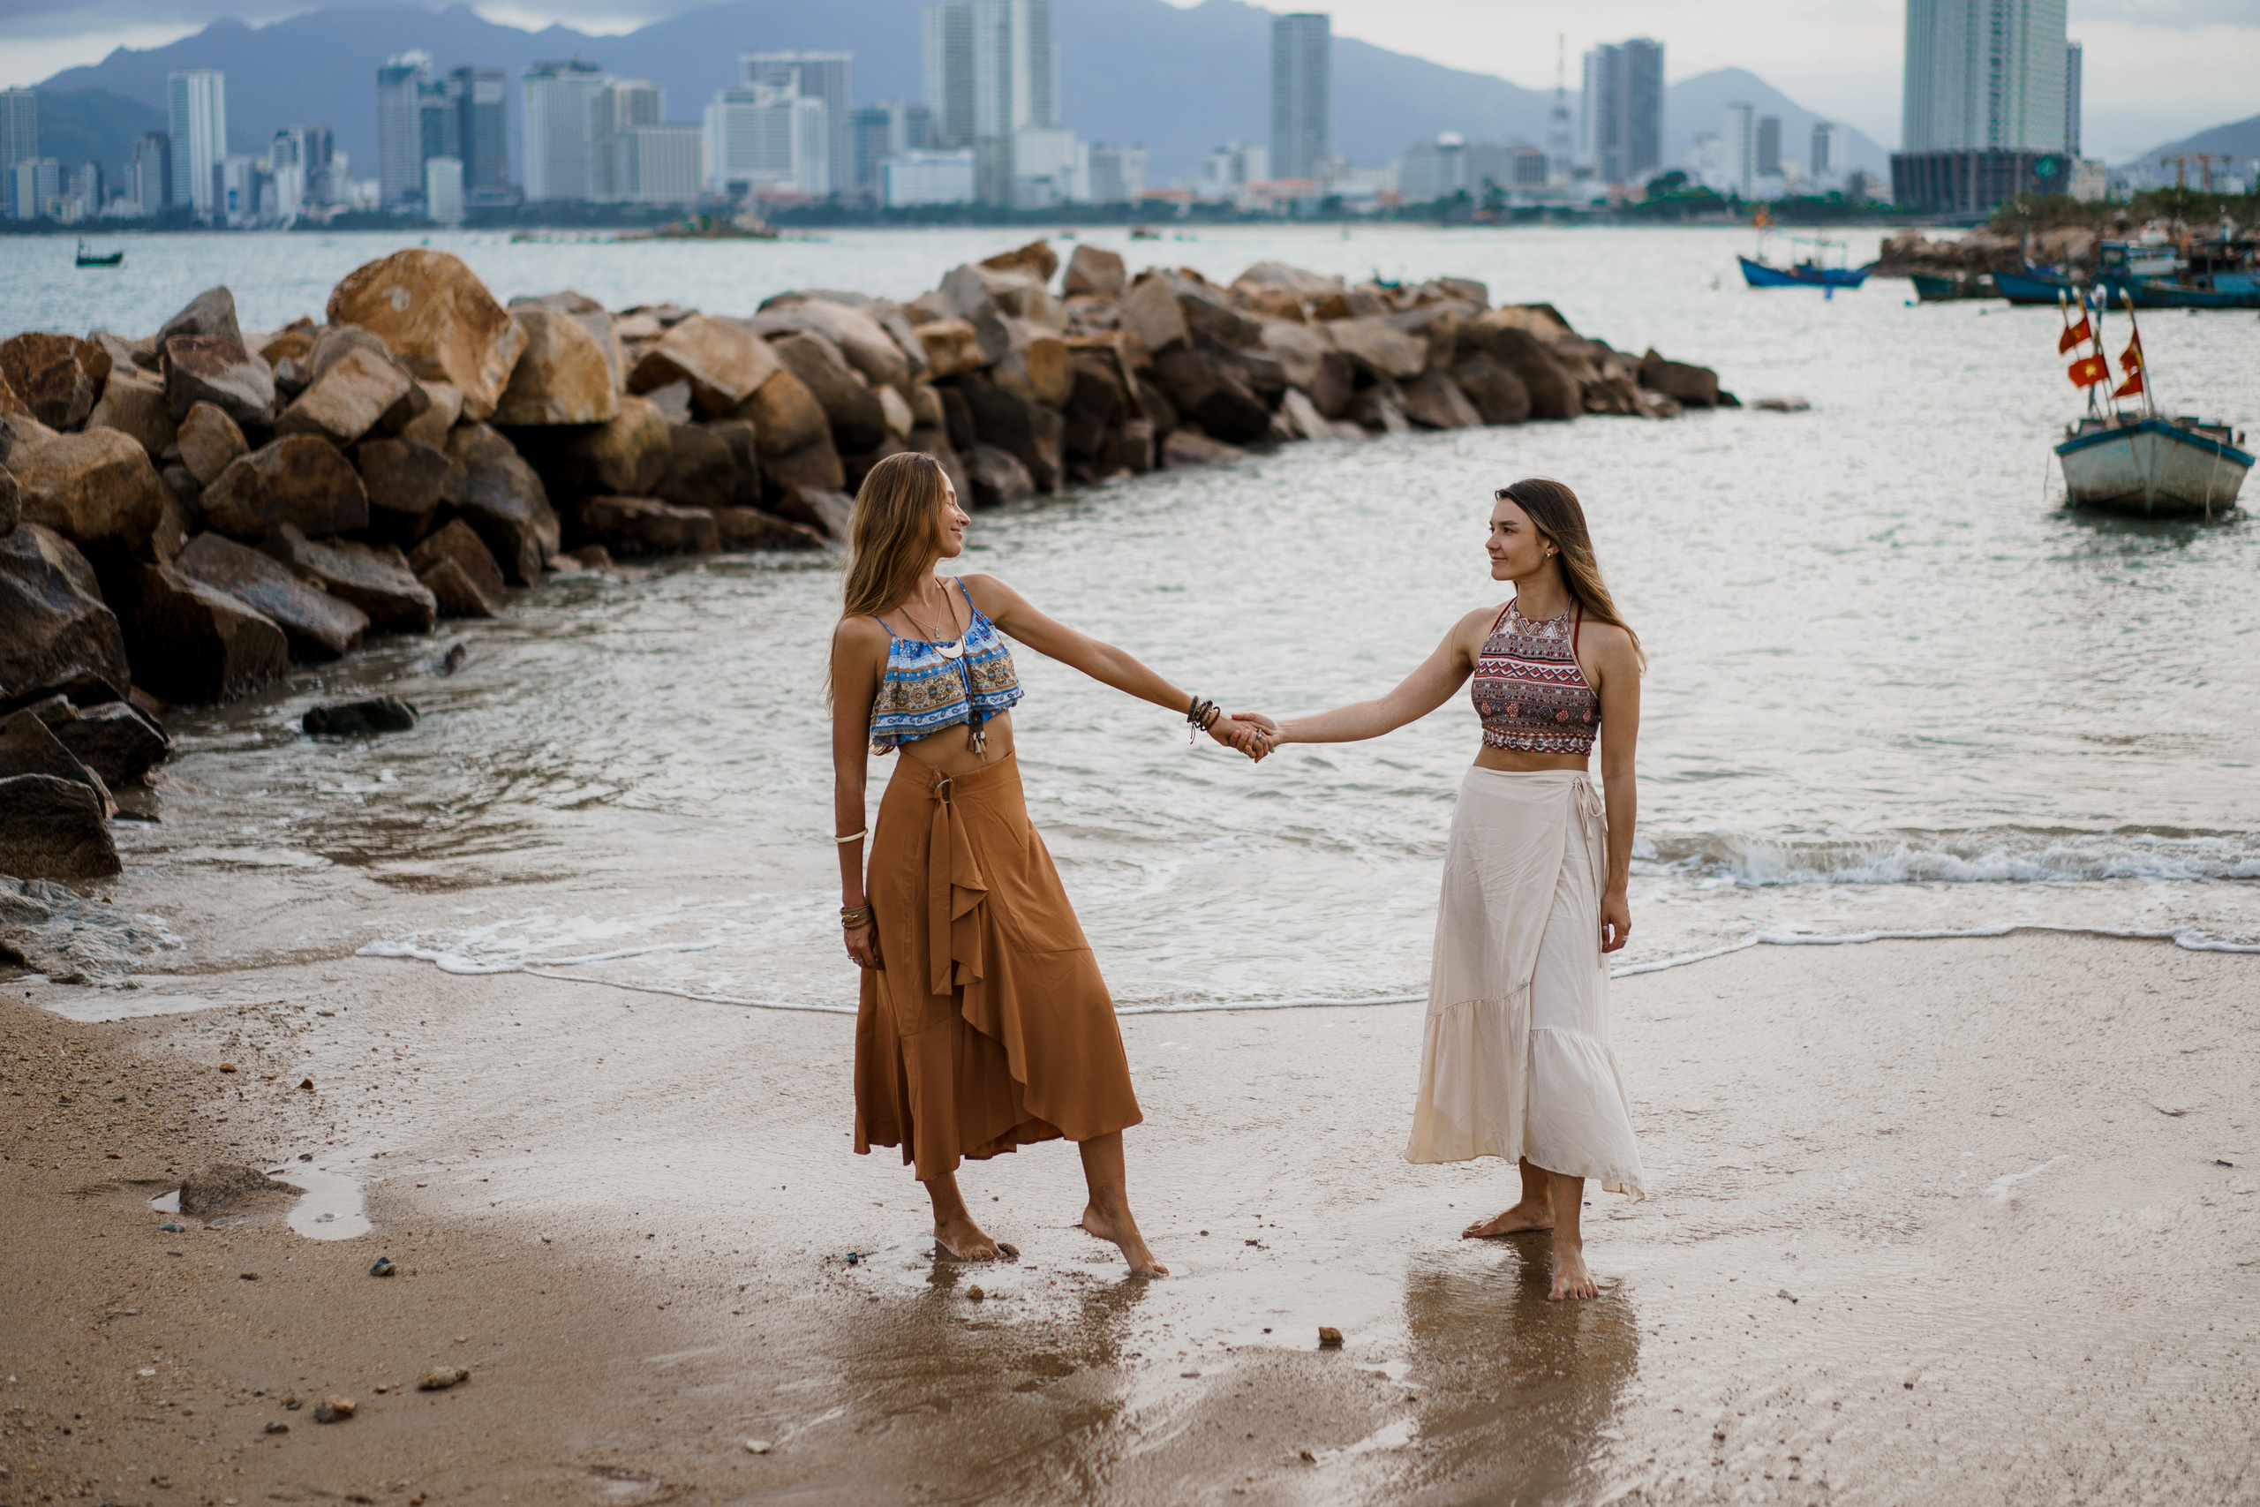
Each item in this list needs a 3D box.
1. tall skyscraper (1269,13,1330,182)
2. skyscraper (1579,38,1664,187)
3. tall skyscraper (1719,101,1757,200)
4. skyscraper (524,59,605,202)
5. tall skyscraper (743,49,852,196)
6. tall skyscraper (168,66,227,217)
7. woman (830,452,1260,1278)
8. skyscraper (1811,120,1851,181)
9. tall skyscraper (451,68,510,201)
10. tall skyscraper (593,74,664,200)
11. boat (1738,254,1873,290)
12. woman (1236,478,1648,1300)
[{"bbox_3d":[106.564,-399.212,2170.170,32.000,129.301,32.000,2,9,12],"label":"tall skyscraper"},{"bbox_3d":[302.157,-383.202,2121.588,44.000,110.641,32.000,3,9,20],"label":"skyscraper"},{"bbox_3d":[273.725,-266.944,1555.985,12.500,52.805,13.000,5,10,30],"label":"tall skyscraper"},{"bbox_3d":[-457.067,-493.482,2789.922,60.000,132.559,30.000,2,9,15],"label":"skyscraper"},{"bbox_3d":[-263.812,-487.132,2739.853,80.000,133.470,35.000,2,9,12],"label":"tall skyscraper"},{"bbox_3d":[-766.812,-497.028,2840.341,31.000,127.051,29.000,4,10,25],"label":"tall skyscraper"},{"bbox_3d":[-0.175,0.237,7.120,0.800,1.705,0.500,-5,10,-30],"label":"woman"},{"bbox_3d":[429.484,-356.877,2115.491,18.000,59.306,18.000,7,11,37],"label":"skyscraper"},{"bbox_3d":[-538.872,-502.122,2860.189,33.000,129.041,31.000,4,10,28],"label":"tall skyscraper"},{"bbox_3d":[-372.433,-444.039,2551.917,38.000,106.321,36.000,4,10,28],"label":"tall skyscraper"},{"bbox_3d":[31.648,-22.600,162.000,6.200,1.650,2.000,1,9,7],"label":"boat"},{"bbox_3d":[0.645,0.272,7.150,0.780,1.673,0.500,4,10,27],"label":"woman"}]

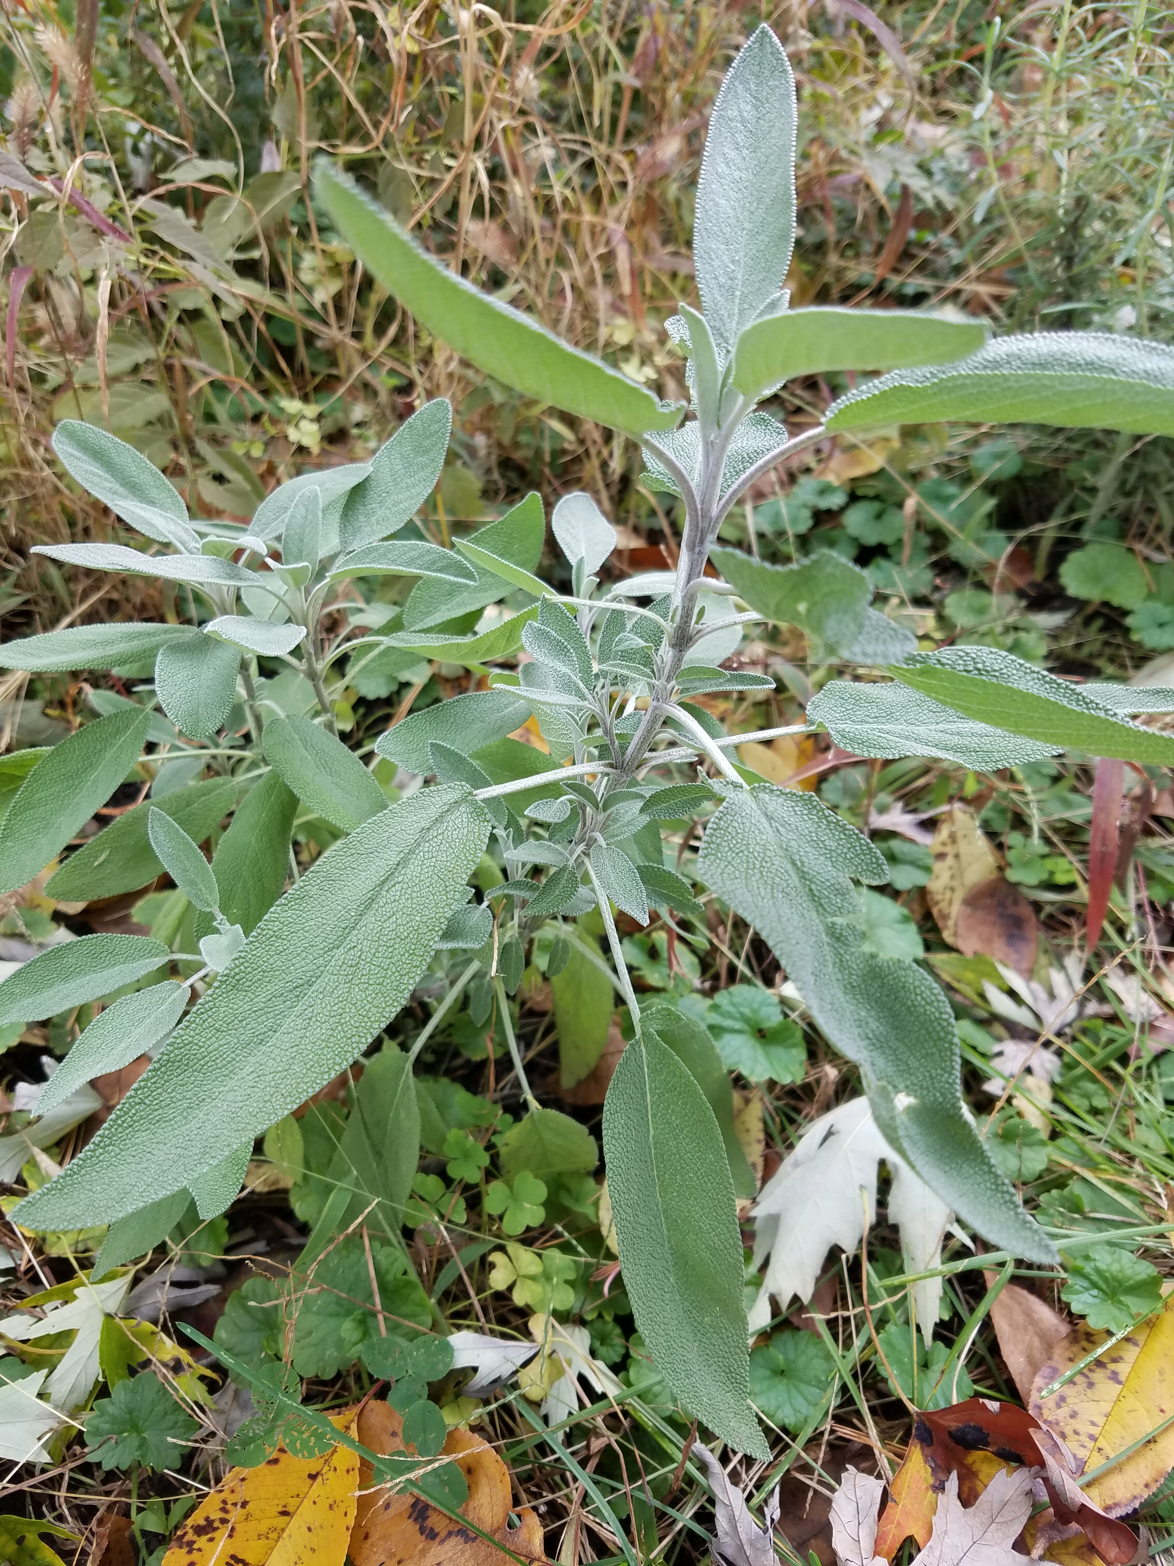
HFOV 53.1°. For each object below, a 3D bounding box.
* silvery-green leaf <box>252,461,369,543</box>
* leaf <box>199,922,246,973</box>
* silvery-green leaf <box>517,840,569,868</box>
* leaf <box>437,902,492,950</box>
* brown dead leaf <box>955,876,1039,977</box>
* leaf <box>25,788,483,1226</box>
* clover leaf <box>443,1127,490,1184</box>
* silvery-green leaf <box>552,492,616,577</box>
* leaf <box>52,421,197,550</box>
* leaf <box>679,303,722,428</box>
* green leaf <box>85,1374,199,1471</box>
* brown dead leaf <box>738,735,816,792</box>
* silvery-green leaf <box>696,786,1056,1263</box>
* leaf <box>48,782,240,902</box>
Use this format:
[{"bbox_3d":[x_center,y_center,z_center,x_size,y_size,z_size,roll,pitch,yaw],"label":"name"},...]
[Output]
[{"bbox_3d":[-0.101,-0.104,0.430,0.022,0.011,0.054,36,64,25],"label":"silvery-green leaf"},{"bbox_3d":[-0.126,0.057,0.405,0.016,0.007,0.018,34,69,23],"label":"leaf"},{"bbox_3d":[-0.014,0.021,0.347,0.019,0.004,0.011,9,42,-16],"label":"silvery-green leaf"},{"bbox_3d":[-0.038,0.043,0.342,0.014,0.005,0.026,38,58,25],"label":"leaf"},{"bbox_3d":[0.177,0.062,0.510,0.034,0.009,0.047,-6,52,-5],"label":"brown dead leaf"},{"bbox_3d":[-0.074,0.054,0.268,0.136,0.018,0.036,-43,69,-7],"label":"leaf"},{"bbox_3d":[-0.042,0.128,0.405,0.017,0.005,0.019,-4,59,-6],"label":"clover leaf"},{"bbox_3d":[-0.001,-0.074,0.351,0.018,0.025,0.005,-2,19,-1],"label":"silvery-green leaf"},{"bbox_3d":[-0.179,-0.115,0.455,0.071,0.014,0.027,41,63,9],"label":"leaf"},{"bbox_3d":[0.019,-0.071,0.201,0.007,0.021,0.004,11,42,40],"label":"leaf"},{"bbox_3d":[-0.113,0.162,0.298,0.028,0.005,0.022,-6,55,-5],"label":"green leaf"},{"bbox_3d":[0.092,-0.011,0.575,0.036,0.009,0.044,-20,42,-23],"label":"brown dead leaf"},{"bbox_3d":[0.071,0.055,0.283,0.036,0.025,0.127,-29,75,-8],"label":"silvery-green leaf"},{"bbox_3d":[-0.138,0.018,0.367,0.065,0.006,0.023,-34,55,-16],"label":"leaf"}]

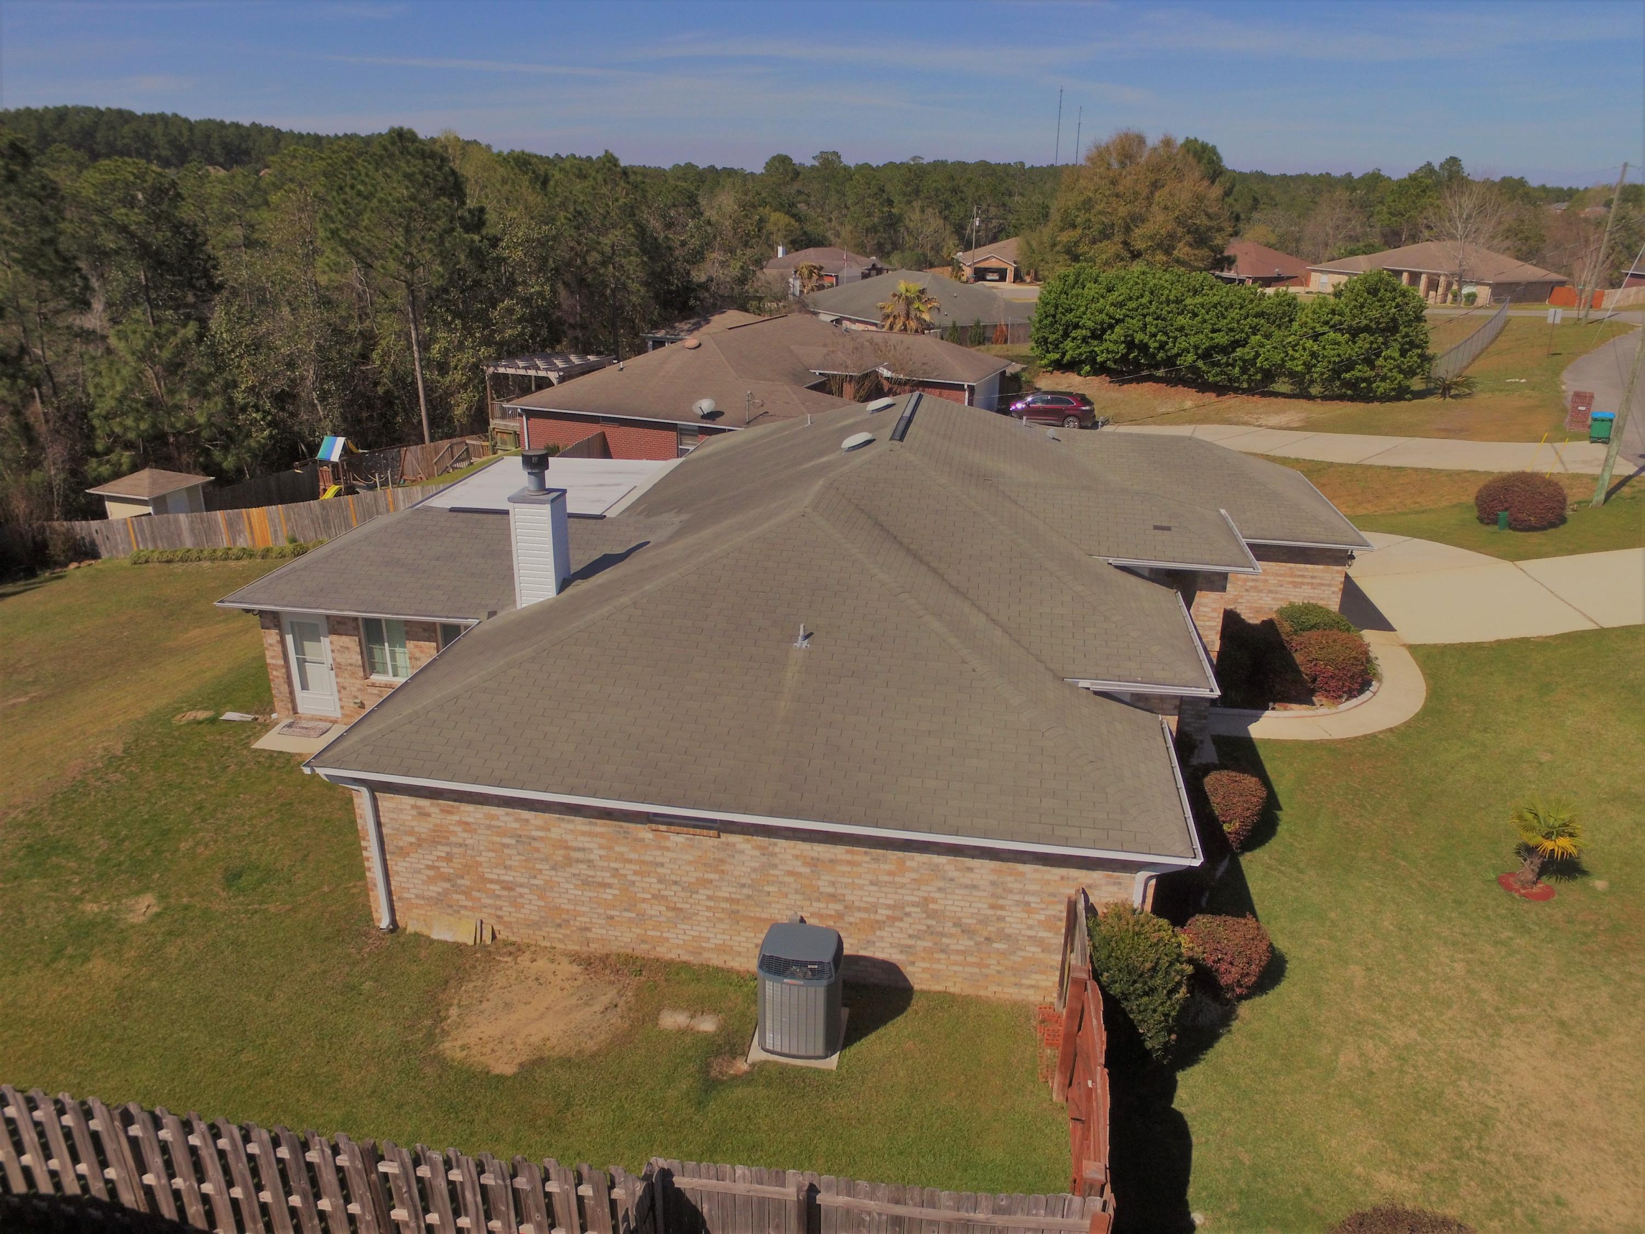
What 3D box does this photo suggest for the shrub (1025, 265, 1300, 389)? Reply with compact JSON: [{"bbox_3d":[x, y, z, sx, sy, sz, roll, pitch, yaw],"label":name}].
[{"bbox_3d":[18.597,-15.648,51.330,13.000,5.492,4.500,15,28,29],"label":"shrub"}]

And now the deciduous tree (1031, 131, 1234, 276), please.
[{"bbox_3d":[30.702,-40.125,96.908,18.500,16.216,18.000,4,25,9],"label":"deciduous tree"}]

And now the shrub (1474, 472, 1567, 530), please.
[{"bbox_3d":[21.103,-3.528,28.788,2.300,1.600,2.300,4,25,9],"label":"shrub"}]

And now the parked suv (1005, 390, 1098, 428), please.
[{"bbox_3d":[12.594,-11.581,51.920,4.700,1.720,1.900,17,29,33],"label":"parked suv"}]

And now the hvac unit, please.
[{"bbox_3d":[-0.240,4.371,11.060,0.920,1.140,0.860,3,25,7],"label":"hvac unit"}]

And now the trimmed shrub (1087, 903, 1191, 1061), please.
[{"bbox_3d":[3.759,4.286,11.069,1.120,1.900,1.120,4,25,9],"label":"trimmed shrub"}]

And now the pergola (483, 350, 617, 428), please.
[{"bbox_3d":[-14.031,-11.980,49.572,4.500,2.654,4.800,10,26,21],"label":"pergola"}]

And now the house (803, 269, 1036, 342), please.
[{"bbox_3d":[9.117,-26.880,82.389,15.000,5.688,14.881,-15,28,-29],"label":"house"}]

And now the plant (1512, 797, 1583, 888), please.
[{"bbox_3d":[10.545,3.329,13.843,0.900,1.360,0.900,4,25,9],"label":"plant"}]

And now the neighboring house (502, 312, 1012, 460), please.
[{"bbox_3d":[-1.878,-12.063,49.225,19.059,4.698,21.228,10,26,21],"label":"neighboring house"}]

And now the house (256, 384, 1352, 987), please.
[{"bbox_3d":[0.487,-1.266,19.526,21.500,5.300,18.100,4,25,9],"label":"house"}]

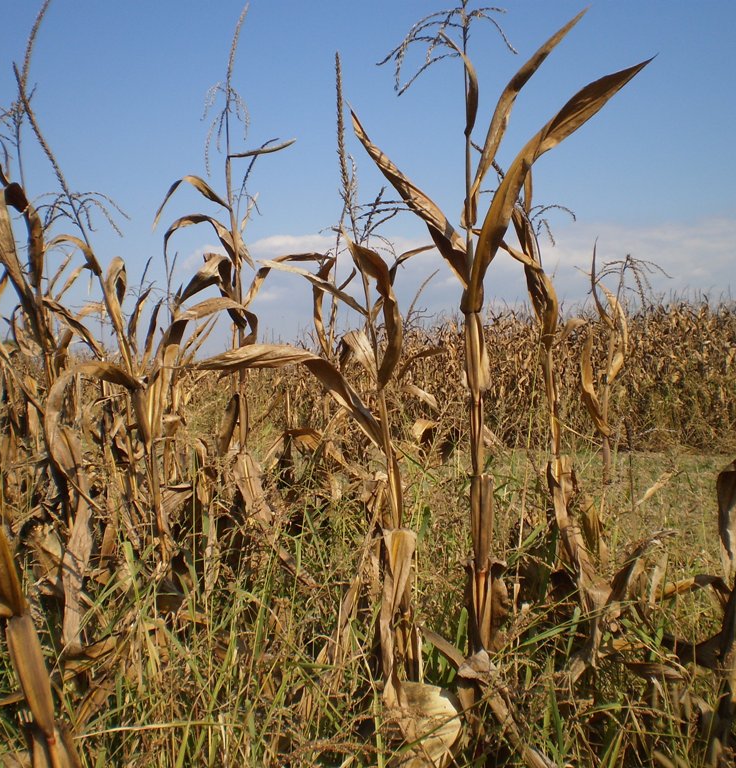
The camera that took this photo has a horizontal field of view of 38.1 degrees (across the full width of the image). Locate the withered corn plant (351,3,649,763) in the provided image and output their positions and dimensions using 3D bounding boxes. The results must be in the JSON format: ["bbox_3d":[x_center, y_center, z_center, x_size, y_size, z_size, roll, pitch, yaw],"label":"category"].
[{"bbox_3d":[0.326,0.022,2.700,0.750,1.980,0.480,0,1,0],"label":"withered corn plant"}]

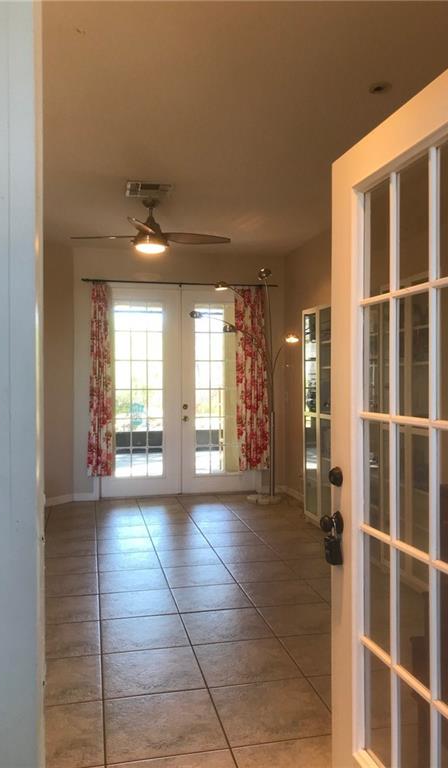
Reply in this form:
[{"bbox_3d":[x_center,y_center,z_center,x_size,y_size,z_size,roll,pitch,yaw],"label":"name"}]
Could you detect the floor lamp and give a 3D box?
[{"bbox_3d":[0.289,0.047,6.822,1.211,2.536,0.820,0,0,-12],"label":"floor lamp"}]

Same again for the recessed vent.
[{"bbox_3d":[-0.616,-1.572,5.103,0.365,0.040,0.390,0,0,-12],"label":"recessed vent"}]

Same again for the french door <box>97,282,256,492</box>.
[{"bbox_3d":[-0.513,0.087,7.412,1.864,2.458,0.080,0,0,-12],"label":"french door"}]

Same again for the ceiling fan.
[{"bbox_3d":[-0.633,-1.361,5.406,1.370,0.454,1.330,0,0,-12],"label":"ceiling fan"}]

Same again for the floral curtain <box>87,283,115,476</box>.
[{"bbox_3d":[-1.414,-0.048,7.096,0.291,2.208,0.120,0,0,-12],"label":"floral curtain"}]

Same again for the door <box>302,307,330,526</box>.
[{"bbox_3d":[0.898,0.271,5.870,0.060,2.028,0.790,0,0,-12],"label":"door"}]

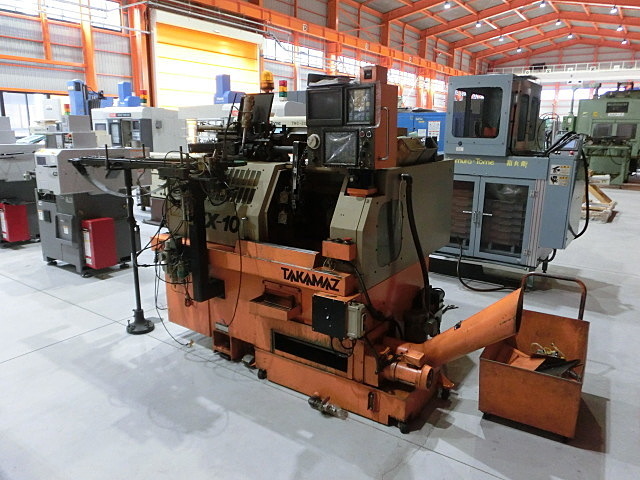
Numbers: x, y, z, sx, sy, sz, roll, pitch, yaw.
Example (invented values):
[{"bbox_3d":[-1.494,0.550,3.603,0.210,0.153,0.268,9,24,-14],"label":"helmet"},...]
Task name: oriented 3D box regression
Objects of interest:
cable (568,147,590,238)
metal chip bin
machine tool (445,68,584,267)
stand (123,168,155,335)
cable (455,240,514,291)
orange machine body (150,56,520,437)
[{"bbox_3d":[2.522,-0.420,4.432,0.140,0.896,0.224,9,14,36],"label":"cable"},{"bbox_3d":[1.260,0.603,2.631,0.441,0.616,0.882,7,13,31],"label":"metal chip bin"},{"bbox_3d":[2.145,-0.650,5.107,1.344,2.128,1.092,9,14,36],"label":"machine tool"},{"bbox_3d":[-1.405,0.078,3.510,0.224,1.260,0.224,8,14,34],"label":"stand"},{"bbox_3d":[1.678,0.282,4.779,0.602,0.420,0.266,9,14,36],"label":"cable"},{"bbox_3d":[0.103,-0.105,3.095,2.338,1.806,1.372,8,14,34],"label":"orange machine body"}]

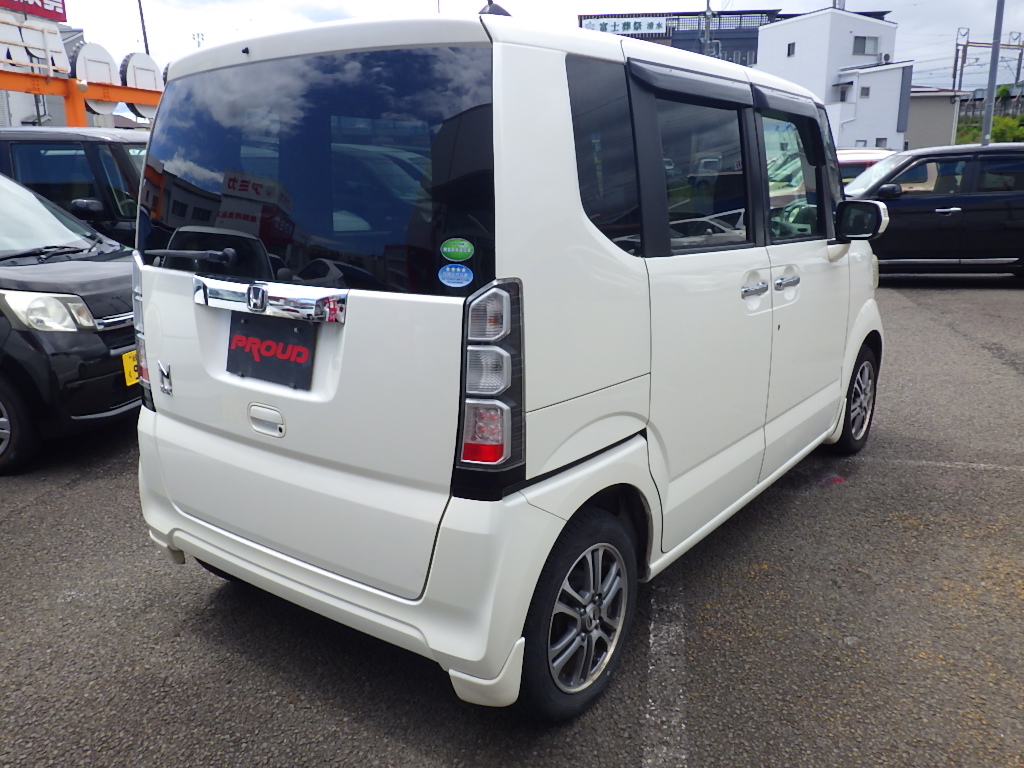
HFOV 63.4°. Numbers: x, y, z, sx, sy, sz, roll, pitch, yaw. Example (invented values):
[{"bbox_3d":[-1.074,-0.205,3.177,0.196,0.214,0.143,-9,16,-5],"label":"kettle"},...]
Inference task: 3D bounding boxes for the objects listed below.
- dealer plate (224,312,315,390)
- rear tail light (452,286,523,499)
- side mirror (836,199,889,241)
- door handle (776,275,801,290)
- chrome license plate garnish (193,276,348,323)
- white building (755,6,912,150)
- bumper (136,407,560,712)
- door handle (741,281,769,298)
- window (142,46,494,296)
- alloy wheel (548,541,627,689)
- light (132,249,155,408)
[{"bbox_3d":[-0.604,-0.088,2.059,0.330,0.165,0.015,10,11,36],"label":"dealer plate"},{"bbox_3d":[-0.052,0.015,1.735,0.140,0.470,0.115,10,17,36],"label":"rear tail light"},{"bbox_3d":[1.404,-0.654,3.303,0.200,0.155,0.120,10,17,36],"label":"side mirror"},{"bbox_3d":[0.959,-0.351,2.881,0.042,0.038,0.195,10,17,36],"label":"door handle"},{"bbox_3d":[-0.606,-0.212,2.027,0.605,0.088,0.055,10,17,36],"label":"chrome license plate garnish"},{"bbox_3d":[19.300,-16.600,50.600,6.000,10.300,7.800,-6,15,-19],"label":"white building"},{"bbox_3d":[-0.550,0.372,2.242,1.470,0.490,0.320,10,17,36],"label":"bumper"},{"bbox_3d":[0.776,-0.300,2.642,0.042,0.038,0.195,10,17,36],"label":"door handle"},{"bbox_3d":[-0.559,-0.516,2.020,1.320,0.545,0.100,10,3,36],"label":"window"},{"bbox_3d":[0.146,0.580,2.124,0.140,0.383,0.383,10,17,36],"label":"alloy wheel"},{"bbox_3d":[-1.085,-0.163,2.488,0.140,0.470,0.115,10,17,36],"label":"light"}]

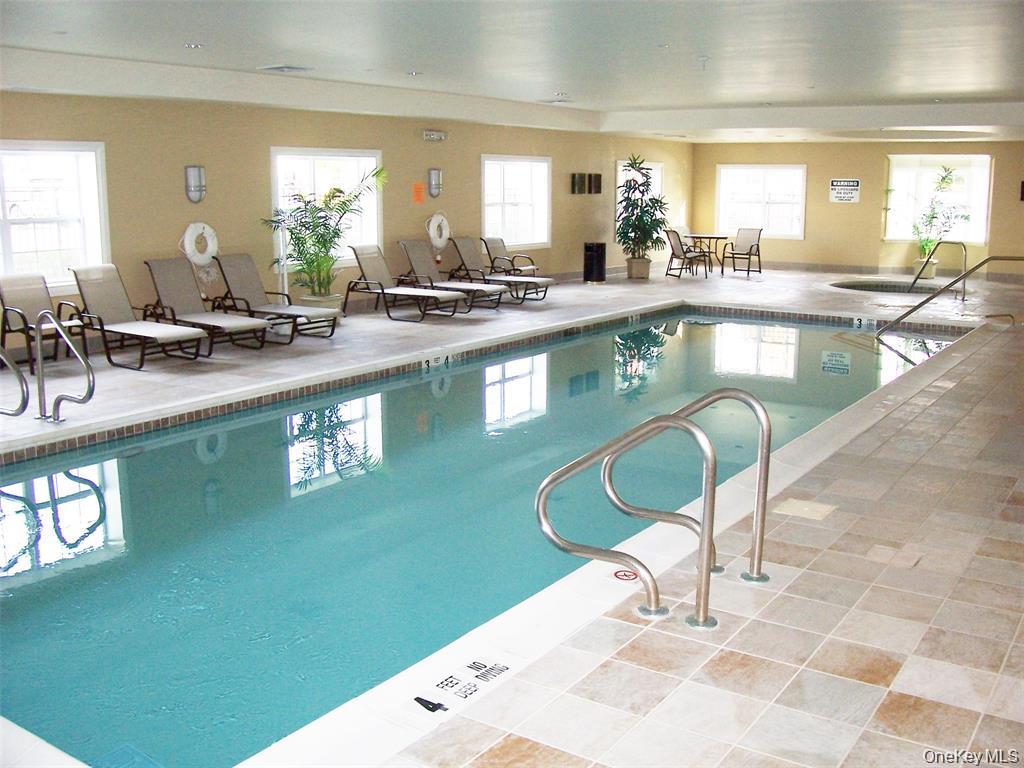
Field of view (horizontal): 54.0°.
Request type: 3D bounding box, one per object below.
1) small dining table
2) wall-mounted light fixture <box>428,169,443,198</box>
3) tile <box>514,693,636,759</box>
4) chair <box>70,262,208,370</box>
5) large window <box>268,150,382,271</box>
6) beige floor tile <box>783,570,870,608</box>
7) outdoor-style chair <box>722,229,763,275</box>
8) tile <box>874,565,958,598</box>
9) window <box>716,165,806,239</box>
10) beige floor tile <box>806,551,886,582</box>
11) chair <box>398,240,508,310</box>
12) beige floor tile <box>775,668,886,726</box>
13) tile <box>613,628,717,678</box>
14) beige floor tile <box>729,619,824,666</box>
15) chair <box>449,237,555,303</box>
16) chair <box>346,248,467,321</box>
[{"bbox_3d":[3.774,-2.489,19.513,0.880,0.720,0.880,7,13,34],"label":"small dining table"},{"bbox_3d":[-1.128,-3.024,15.170,0.100,0.430,0.270,7,13,34],"label":"wall-mounted light fixture"},{"bbox_3d":[0.218,1.099,3.227,0.300,0.010,0.300,7,13,34],"label":"tile"},{"bbox_3d":[-3.750,-0.696,10.076,1.580,0.920,0.700,7,13,34],"label":"chair"},{"bbox_3d":[-2.372,-2.309,13.208,0.122,1.550,1.988,8,13,34],"label":"large window"},{"bbox_3d":[1.341,0.877,4.283,0.300,0.010,0.300,7,13,34],"label":"beige floor tile"},{"bbox_3d":[4.408,-2.500,19.192,0.570,0.900,0.660,7,13,34],"label":"outdoor-style chair"},{"bbox_3d":[1.752,0.851,4.339,0.304,0.012,0.304,8,13,34],"label":"tile"},{"bbox_3d":[5.252,-3.836,21.174,1.960,1.540,0.120,7,13,34],"label":"window"},{"bbox_3d":[1.530,0.834,4.577,0.300,0.010,0.300,7,13,34],"label":"beige floor tile"},{"bbox_3d":[-0.838,-1.524,14.154,1.601,0.918,0.704,7,13,31],"label":"chair"},{"bbox_3d":[1.057,1.042,3.332,0.304,0.012,0.304,8,13,34],"label":"beige floor tile"},{"bbox_3d":[0.569,0.994,3.707,0.300,0.010,0.300,7,13,34],"label":"tile"},{"bbox_3d":[1.002,0.983,3.814,0.300,0.010,0.300,7,13,34],"label":"beige floor tile"},{"bbox_3d":[-0.126,-1.716,15.115,1.610,0.920,0.690,7,13,34],"label":"chair"},{"bbox_3d":[-1.426,-1.346,13.237,1.620,0.920,0.710,7,13,34],"label":"chair"}]

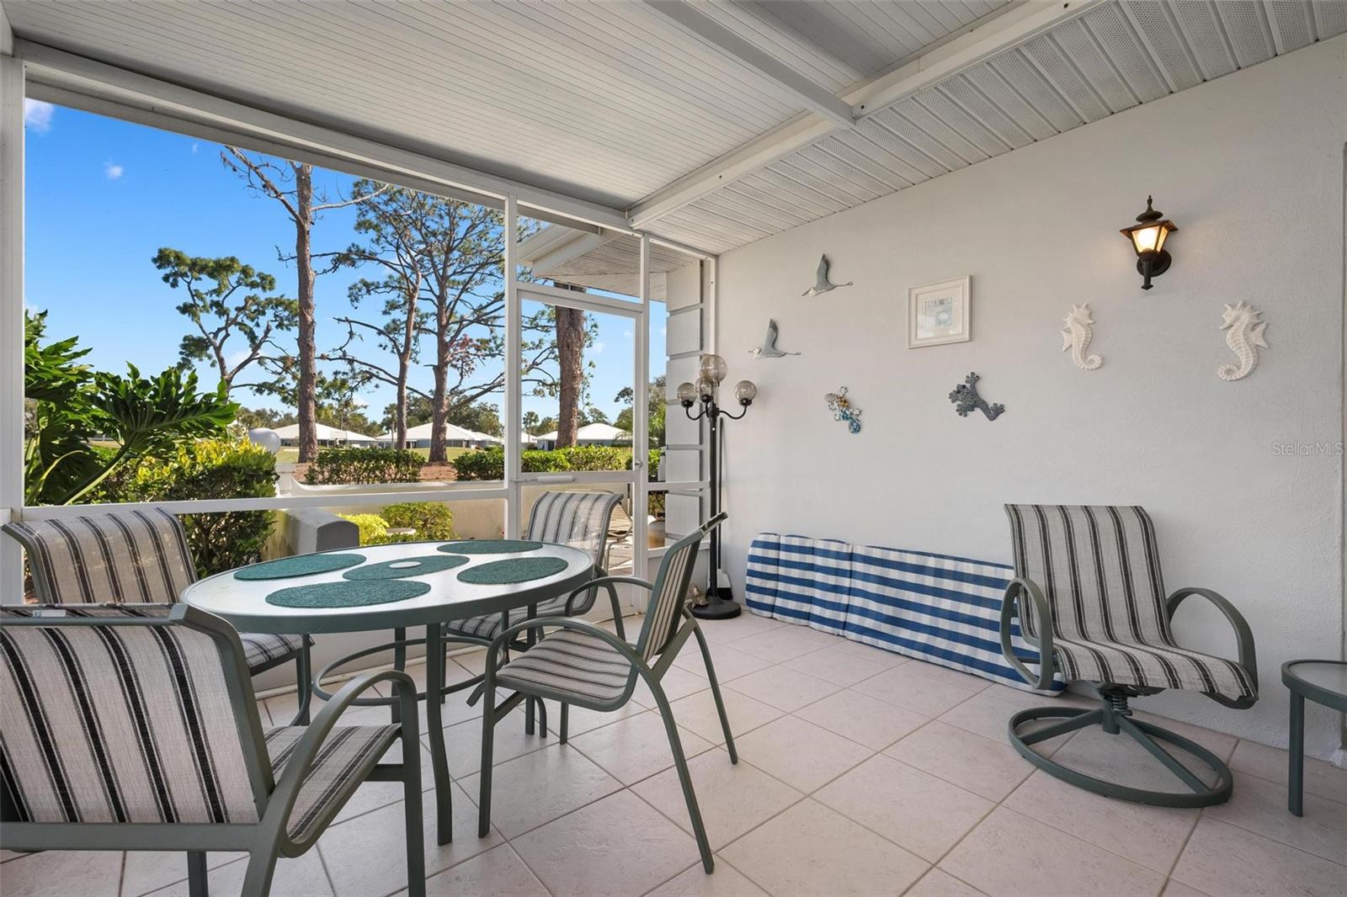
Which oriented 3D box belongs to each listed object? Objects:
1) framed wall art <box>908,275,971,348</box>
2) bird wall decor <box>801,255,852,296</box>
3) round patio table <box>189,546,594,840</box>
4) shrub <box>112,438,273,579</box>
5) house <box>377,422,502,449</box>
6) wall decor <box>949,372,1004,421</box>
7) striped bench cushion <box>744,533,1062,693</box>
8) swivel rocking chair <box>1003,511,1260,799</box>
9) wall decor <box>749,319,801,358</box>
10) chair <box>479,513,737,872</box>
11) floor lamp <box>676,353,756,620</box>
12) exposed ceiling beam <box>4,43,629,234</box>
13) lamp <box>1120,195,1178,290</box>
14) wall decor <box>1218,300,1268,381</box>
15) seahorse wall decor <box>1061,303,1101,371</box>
[{"bbox_3d":[1.427,-0.724,3.212,0.025,0.339,0.345,0,0,-40],"label":"framed wall art"},{"bbox_3d":[0.917,-1.050,3.589,0.040,0.240,0.366,0,0,-41],"label":"bird wall decor"},{"bbox_3d":[-0.889,0.768,2.084,1.211,0.709,1.211,0,0,0],"label":"round patio table"},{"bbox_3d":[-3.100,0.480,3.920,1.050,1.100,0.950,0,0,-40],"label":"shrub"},{"bbox_3d":[-31.800,-1.300,82.000,15.500,4.600,12.000,0,0,-13],"label":"house"},{"bbox_3d":[1.490,-0.255,2.946,0.035,0.245,0.266,0,0,-41],"label":"wall decor"},{"bbox_3d":[1.115,0.828,3.338,0.088,0.540,1.830,0,0,-41],"label":"striped bench cushion"},{"bbox_3d":[1.589,0.678,2.178,0.650,0.887,0.678,0,0,13],"label":"swivel rocking chair"},{"bbox_3d":[0.689,-0.760,4.093,0.030,0.257,0.453,0,0,-40],"label":"wall decor"},{"bbox_3d":[-0.163,0.673,1.935,0.678,0.898,0.588,0,0,12],"label":"chair"},{"bbox_3d":[0.282,0.230,4.069,0.547,1.768,0.531,0,0,0],"label":"floor lamp"},{"bbox_3d":[-1.341,-1.471,3.116,2.830,0.115,0.080,0,0,-40],"label":"exposed ceiling beam"},{"bbox_3d":[1.885,-0.811,2.372,0.185,0.370,0.155,0,0,-41],"label":"lamp"},{"bbox_3d":[2.117,-0.400,2.225,0.032,0.300,0.136,0,0,-41],"label":"wall decor"},{"bbox_3d":[1.846,-0.499,2.706,0.030,0.303,0.164,0,0,-40],"label":"seahorse wall decor"}]

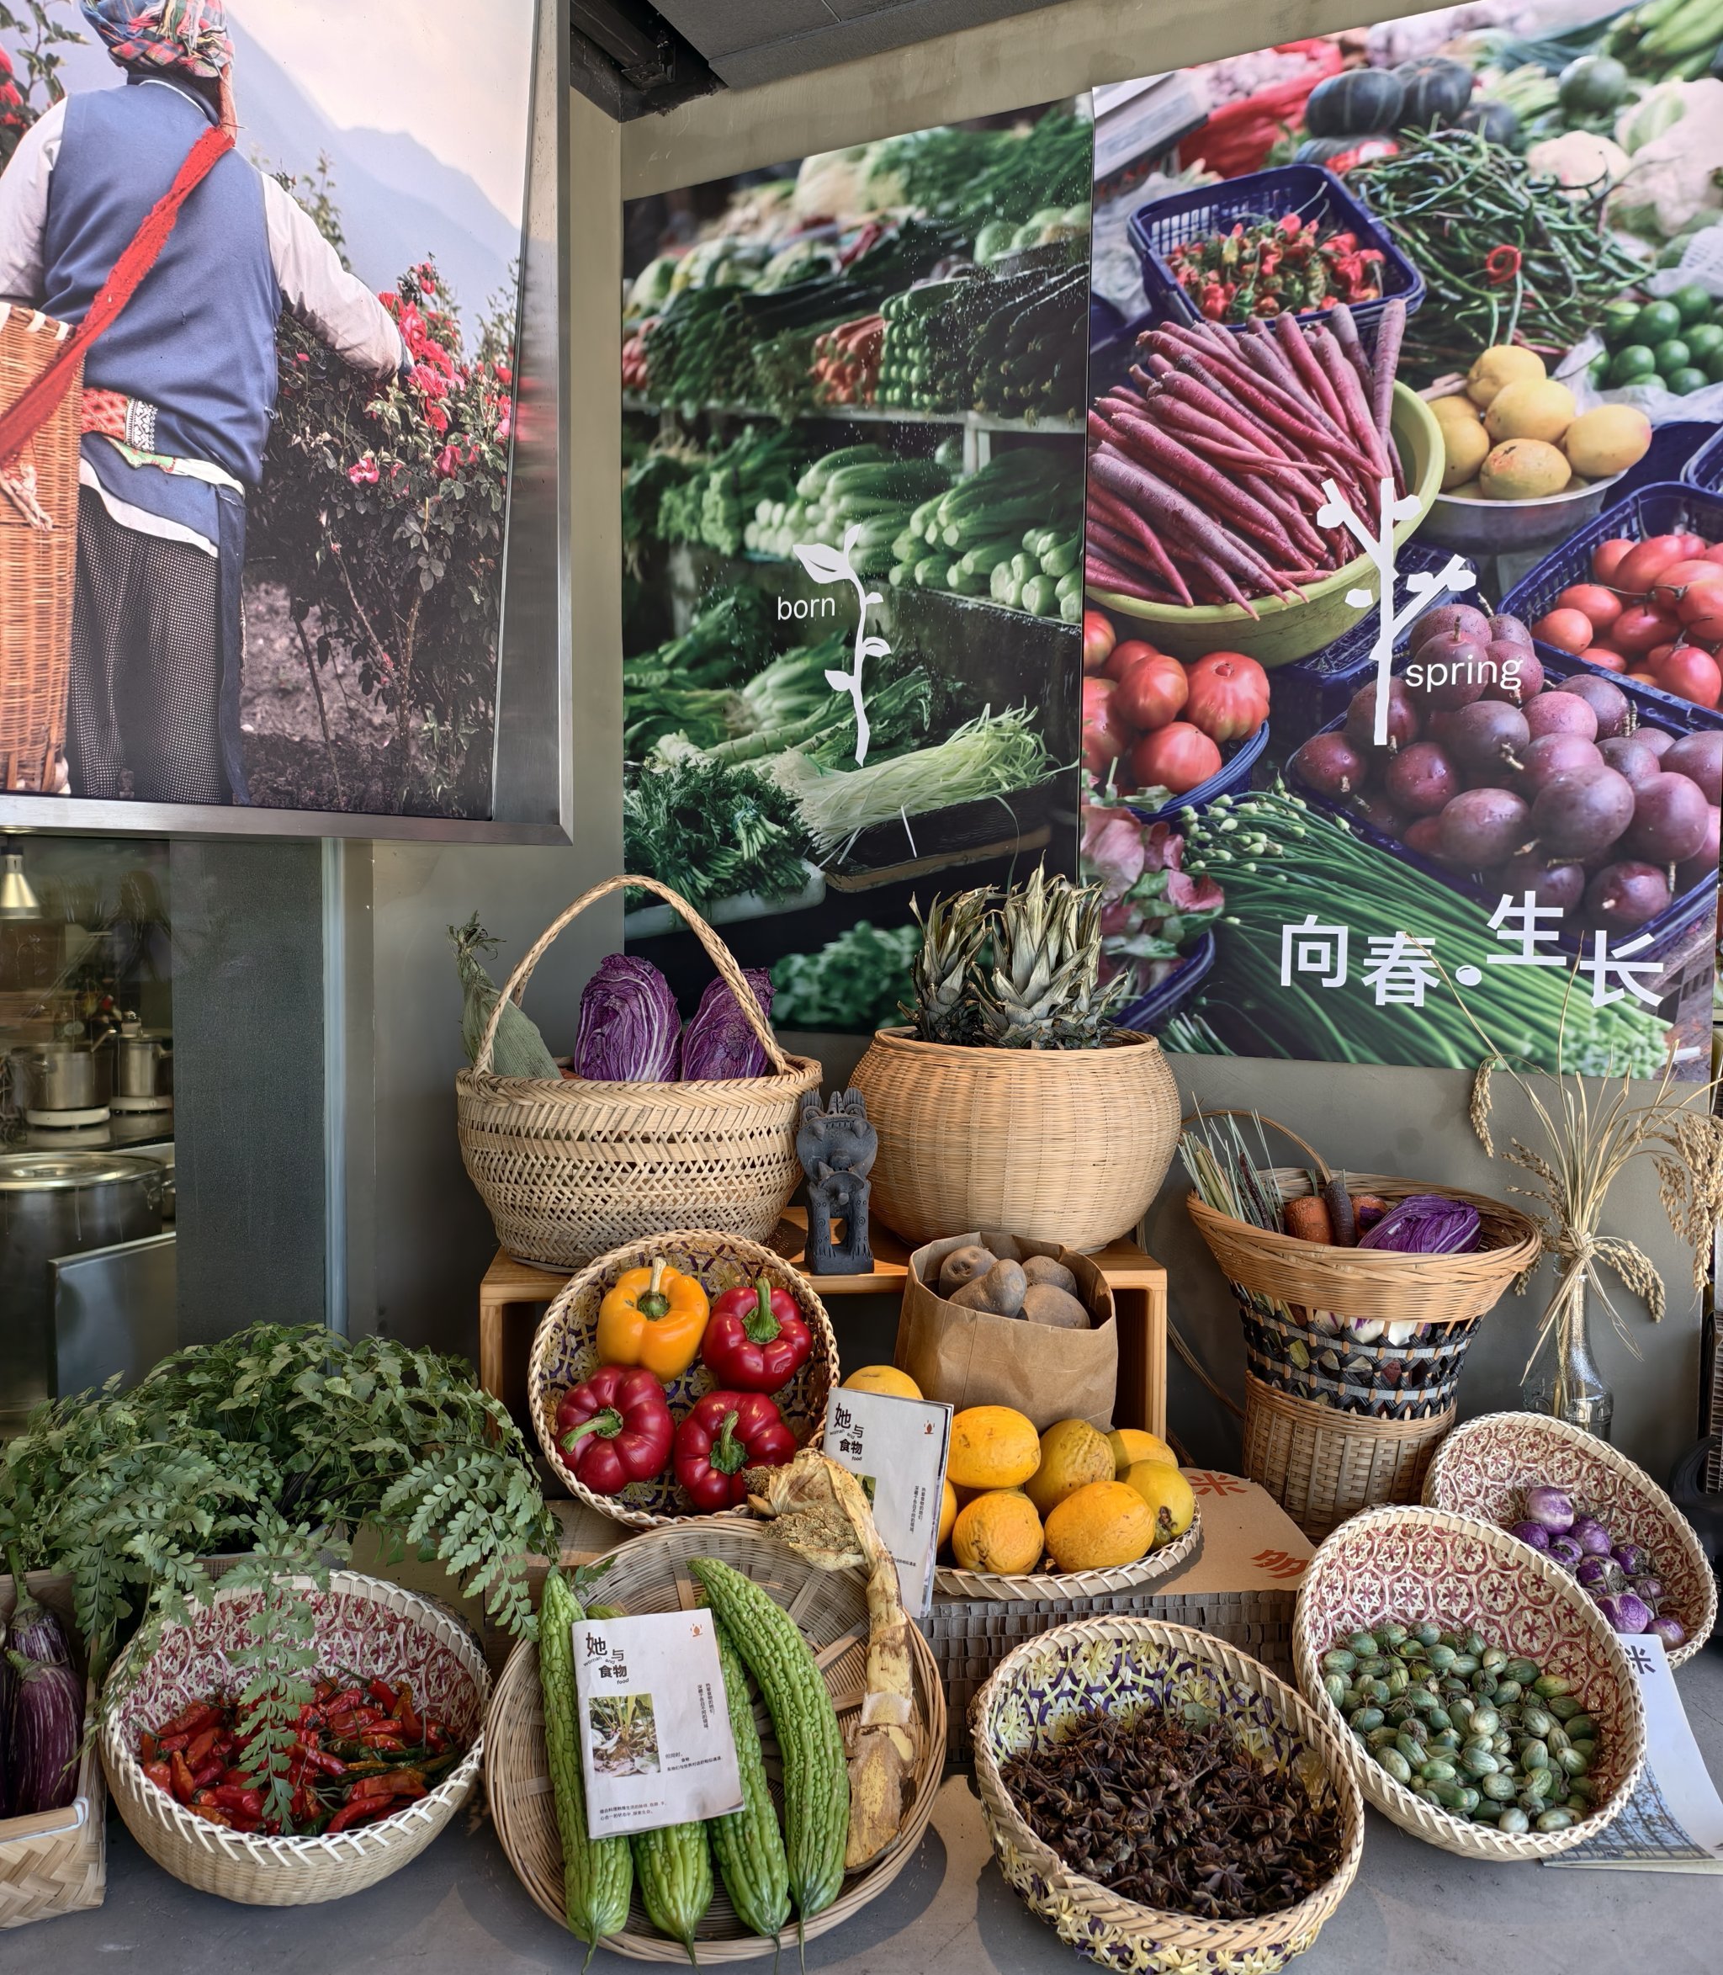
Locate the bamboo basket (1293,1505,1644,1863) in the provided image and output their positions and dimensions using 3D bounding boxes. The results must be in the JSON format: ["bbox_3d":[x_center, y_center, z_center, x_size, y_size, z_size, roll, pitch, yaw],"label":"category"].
[{"bbox_3d":[0.447,0.537,1.160,0.258,0.104,0.258,4,36,-6],"label":"bamboo basket"}]

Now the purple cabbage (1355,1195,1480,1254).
[{"bbox_3d":[0.518,0.230,1.420,0.115,0.085,0.100,0,3,0],"label":"purple cabbage"}]

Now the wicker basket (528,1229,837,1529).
[{"bbox_3d":[-0.140,0.340,1.275,0.250,0.250,0.095,-3,-37,4],"label":"wicker basket"}]

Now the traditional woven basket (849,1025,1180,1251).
[{"bbox_3d":[0.155,0.149,1.540,0.335,0.197,0.335,0,3,0],"label":"traditional woven basket"}]

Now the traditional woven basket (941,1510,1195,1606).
[{"bbox_3d":[0.125,0.451,1.353,0.335,0.035,0.335,0,4,-6],"label":"traditional woven basket"}]

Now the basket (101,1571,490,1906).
[{"bbox_3d":[-0.397,0.544,1.087,0.263,0.106,0.263,10,12,-6],"label":"basket"}]

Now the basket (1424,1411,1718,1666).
[{"bbox_3d":[0.619,0.517,1.374,0.250,0.095,0.250,8,38,-6],"label":"basket"}]

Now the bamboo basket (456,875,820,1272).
[{"bbox_3d":[-0.229,0.075,1.575,0.369,0.380,0.310,0,4,-6],"label":"bamboo basket"}]

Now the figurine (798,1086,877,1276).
[{"bbox_3d":[-0.024,0.181,1.509,0.075,0.175,0.083,0,4,-7],"label":"figurine"}]

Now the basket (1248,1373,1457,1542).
[{"bbox_3d":[0.465,0.487,1.450,0.205,0.200,0.205,6,3,0],"label":"basket"}]

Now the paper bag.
[{"bbox_3d":[0.126,0.322,1.330,0.185,0.190,0.140,1,3,9],"label":"paper bag"}]

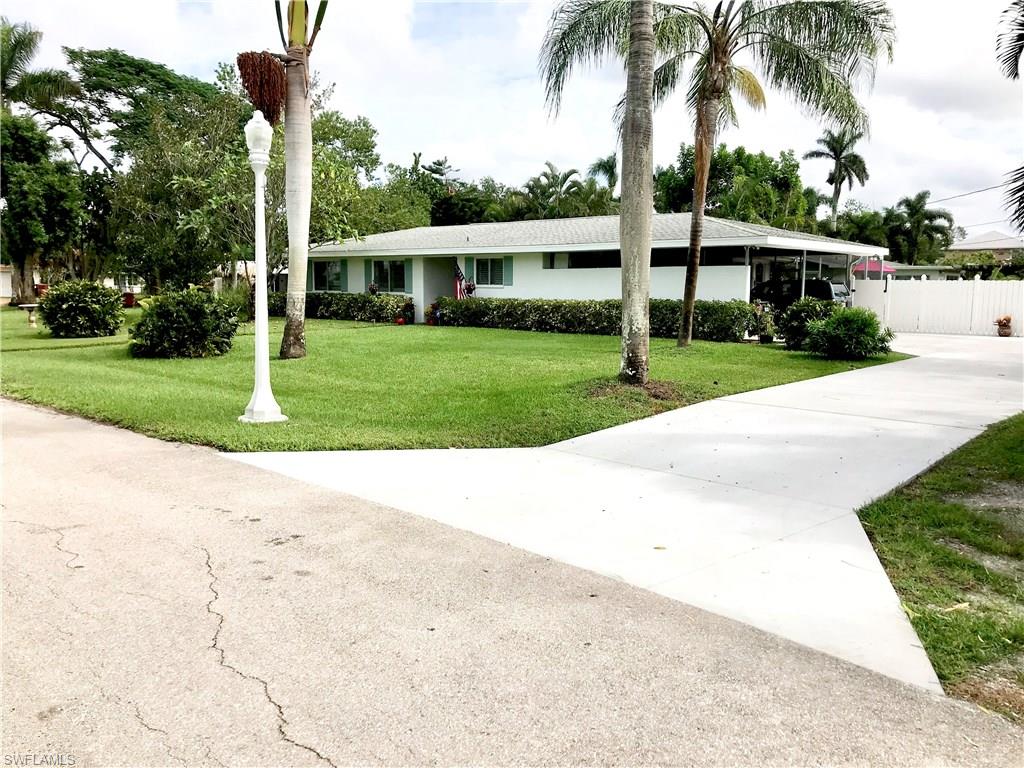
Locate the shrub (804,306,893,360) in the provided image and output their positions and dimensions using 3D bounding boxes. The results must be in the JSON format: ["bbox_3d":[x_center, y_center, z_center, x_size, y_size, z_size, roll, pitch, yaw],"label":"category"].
[{"bbox_3d":[7.082,-1.092,17.501,1.900,1.090,1.700,0,7,0],"label":"shrub"}]

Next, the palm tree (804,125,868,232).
[{"bbox_3d":[24.243,-12.835,62.888,5.200,13.030,5.200,0,7,0],"label":"palm tree"}]

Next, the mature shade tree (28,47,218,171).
[{"bbox_3d":[-18.986,-10.271,42.045,10.500,13.150,10.000,0,7,0],"label":"mature shade tree"}]

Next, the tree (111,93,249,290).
[{"bbox_3d":[-11.517,-6.154,29.461,5.500,8.130,5.300,0,7,0],"label":"tree"}]

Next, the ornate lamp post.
[{"bbox_3d":[-2.787,-1.316,9.510,0.530,3.530,0.530,0,7,0],"label":"ornate lamp post"}]

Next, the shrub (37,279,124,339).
[{"bbox_3d":[-12.584,-2.221,24.313,2.450,1.620,2.300,0,7,0],"label":"shrub"}]

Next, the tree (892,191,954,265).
[{"bbox_3d":[28.211,-9.444,57.268,4.600,7.700,4.600,0,7,0],"label":"tree"}]

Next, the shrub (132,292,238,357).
[{"bbox_3d":[-7.189,-1.364,18.273,2.400,1.430,2.200,0,7,0],"label":"shrub"}]

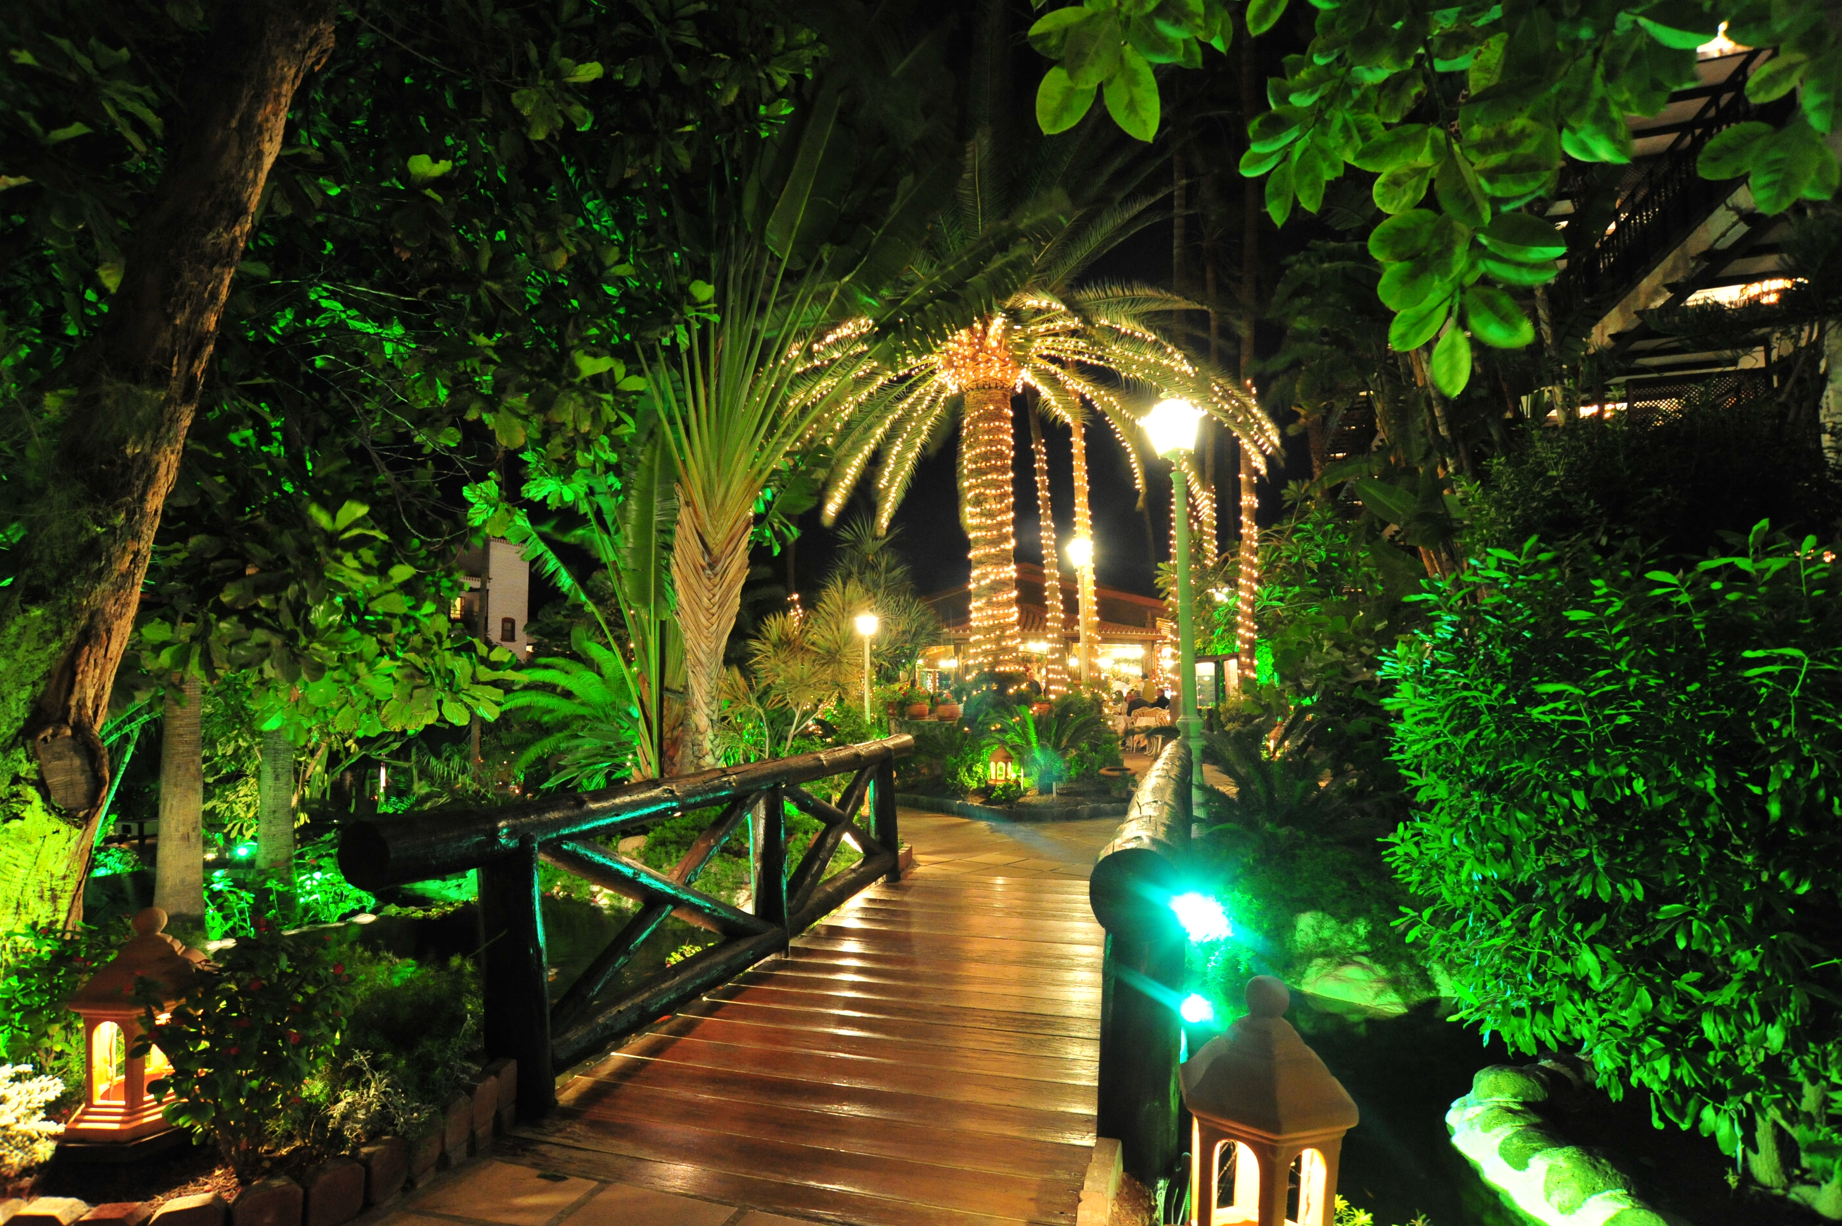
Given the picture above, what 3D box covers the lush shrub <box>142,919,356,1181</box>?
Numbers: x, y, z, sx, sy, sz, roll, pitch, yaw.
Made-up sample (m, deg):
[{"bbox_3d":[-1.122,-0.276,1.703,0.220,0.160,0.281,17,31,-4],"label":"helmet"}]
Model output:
[{"bbox_3d":[-1.805,1.168,2.470,0.500,0.680,0.500,2,-6,-36],"label":"lush shrub"}]

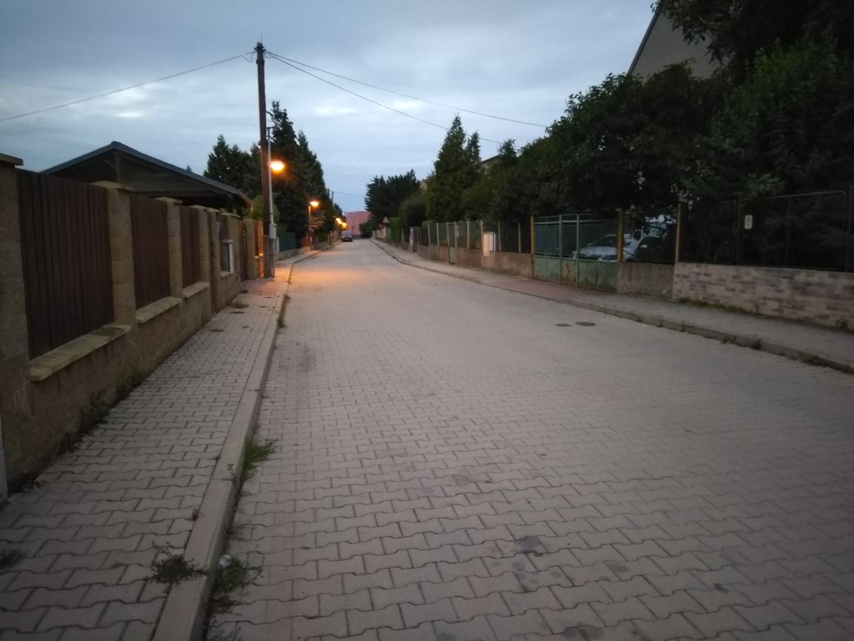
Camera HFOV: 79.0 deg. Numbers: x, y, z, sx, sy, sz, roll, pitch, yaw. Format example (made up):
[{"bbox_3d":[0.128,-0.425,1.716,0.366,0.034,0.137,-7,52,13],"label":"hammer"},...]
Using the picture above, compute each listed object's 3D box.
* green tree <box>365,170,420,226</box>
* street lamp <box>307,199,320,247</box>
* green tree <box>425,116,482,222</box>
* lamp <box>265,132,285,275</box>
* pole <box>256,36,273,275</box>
[{"bbox_3d":[-4.302,-13.848,64.617,7.000,9.400,6.500,0,9,0],"label":"green tree"},{"bbox_3d":[-8.796,-7.380,40.339,1.000,3.830,0.300,-2,9,-10],"label":"street lamp"},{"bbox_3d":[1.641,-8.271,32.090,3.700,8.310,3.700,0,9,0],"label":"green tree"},{"bbox_3d":[-5.035,-3.824,17.109,0.650,4.810,0.250,-2,9,-12],"label":"lamp"},{"bbox_3d":[-5.255,-5.041,16.810,0.360,7.360,0.380,-2,9,-12],"label":"pole"}]

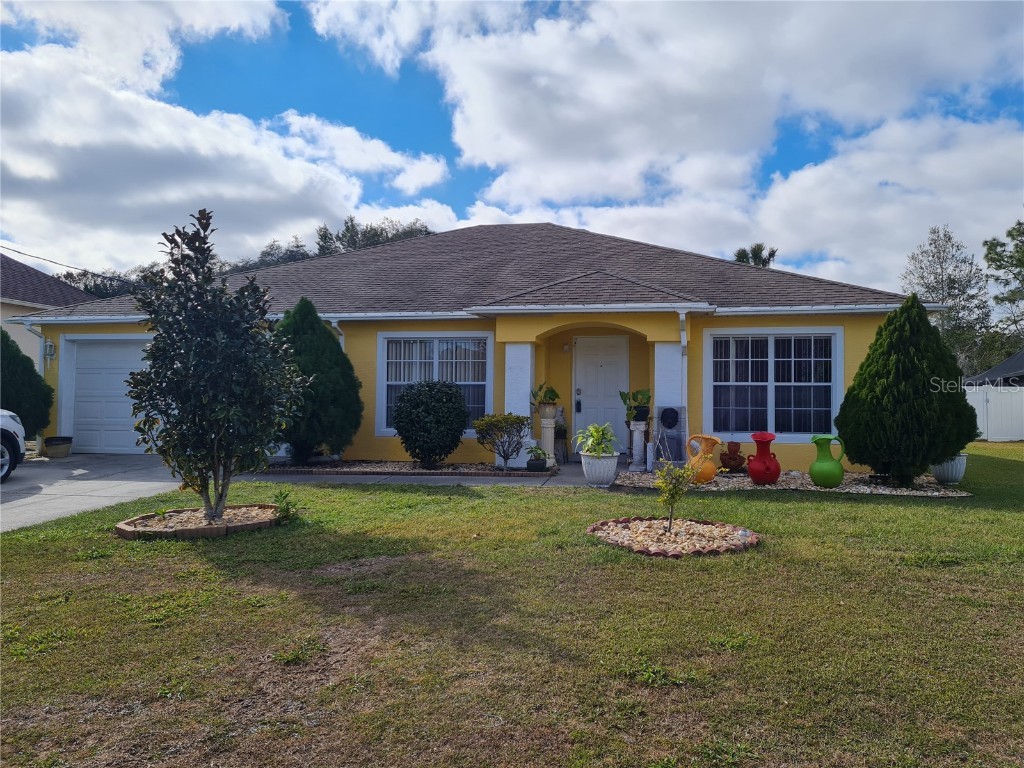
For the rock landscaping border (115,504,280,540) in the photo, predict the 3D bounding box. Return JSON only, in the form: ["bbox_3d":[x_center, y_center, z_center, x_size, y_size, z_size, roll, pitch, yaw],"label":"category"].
[{"bbox_3d":[-3.139,1.395,7.802,1.520,0.160,1.250,2,-2,-20],"label":"rock landscaping border"}]

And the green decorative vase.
[{"bbox_3d":[4.367,1.065,10.665,0.500,0.750,0.480,1,-2,-9],"label":"green decorative vase"}]

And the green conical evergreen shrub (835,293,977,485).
[{"bbox_3d":[5.526,0.098,10.805,1.970,2.700,1.950,0,-2,10],"label":"green conical evergreen shrub"}]

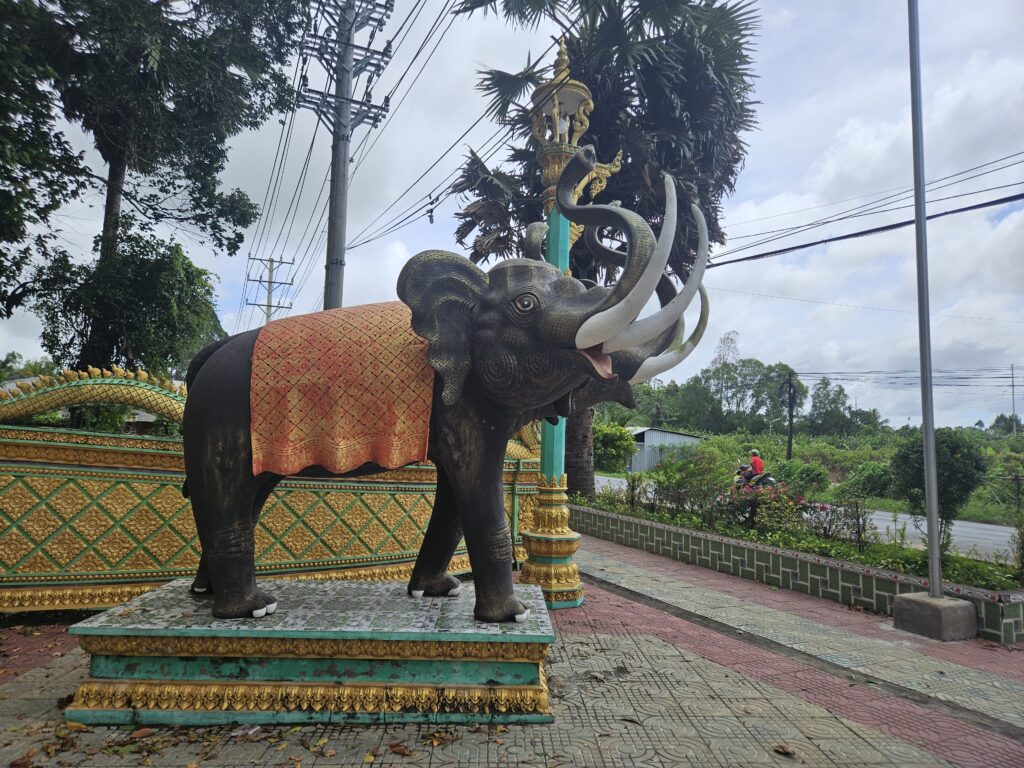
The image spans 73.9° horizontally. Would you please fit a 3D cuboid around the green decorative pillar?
[{"bbox_3d":[0.484,-0.799,7.377,0.740,6.180,0.740,2,-6,-2],"label":"green decorative pillar"}]

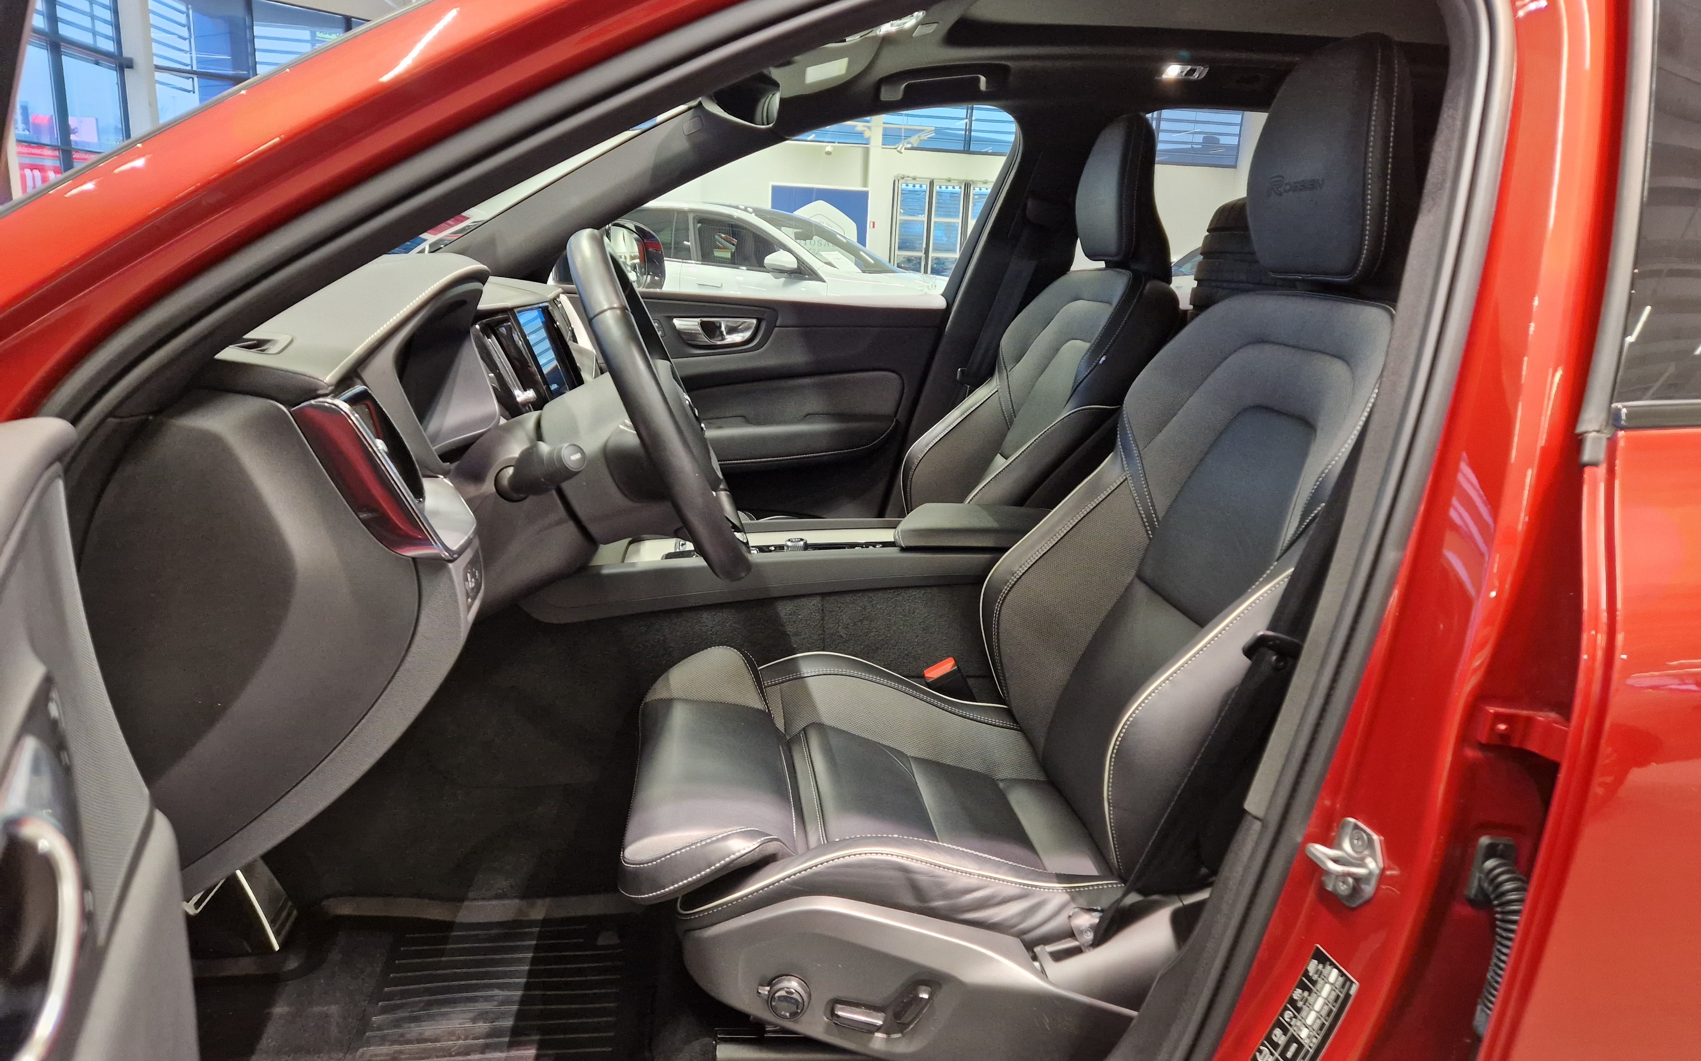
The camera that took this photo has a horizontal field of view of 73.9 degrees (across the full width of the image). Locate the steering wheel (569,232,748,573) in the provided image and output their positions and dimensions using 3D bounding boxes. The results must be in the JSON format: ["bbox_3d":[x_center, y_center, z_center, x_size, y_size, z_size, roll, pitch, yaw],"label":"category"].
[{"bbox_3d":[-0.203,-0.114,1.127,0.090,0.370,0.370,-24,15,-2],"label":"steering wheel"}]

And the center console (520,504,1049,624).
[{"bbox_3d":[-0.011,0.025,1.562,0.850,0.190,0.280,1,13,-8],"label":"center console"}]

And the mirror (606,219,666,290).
[{"bbox_3d":[-0.494,-0.568,2.326,0.170,0.170,0.240,5,13,9],"label":"mirror"}]

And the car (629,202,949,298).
[{"bbox_3d":[-0.947,-1.825,9.205,4.620,1.610,1.880,8,14,21],"label":"car"}]

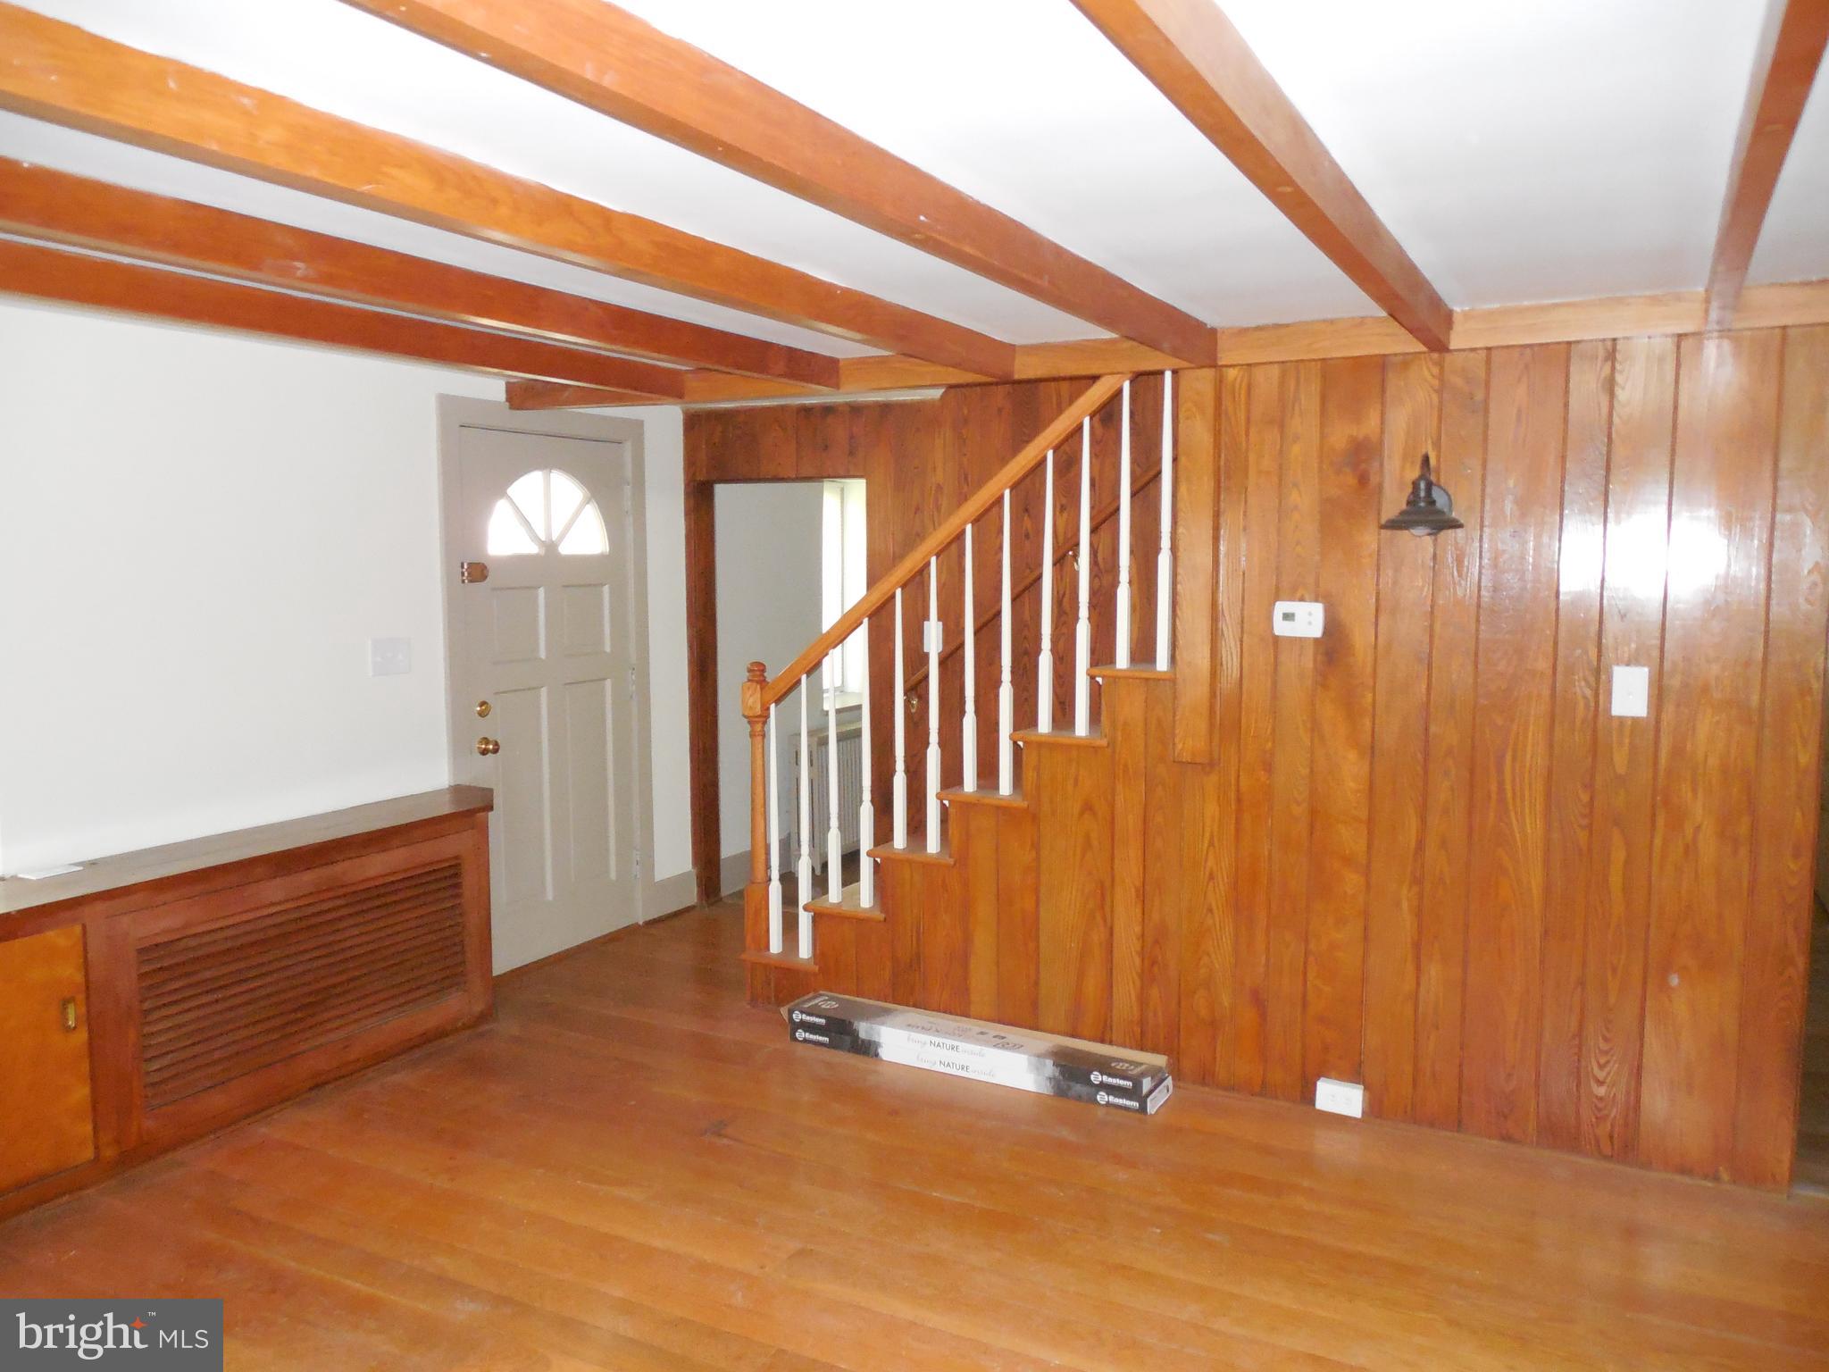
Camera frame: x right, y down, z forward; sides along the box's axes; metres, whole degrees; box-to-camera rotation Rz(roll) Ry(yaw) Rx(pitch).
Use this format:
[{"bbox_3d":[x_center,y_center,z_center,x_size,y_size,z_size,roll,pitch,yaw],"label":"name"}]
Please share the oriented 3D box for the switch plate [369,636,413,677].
[{"bbox_3d":[-1.665,-0.092,4.213,0.012,0.118,0.162,3,6,28],"label":"switch plate"}]

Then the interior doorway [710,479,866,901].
[{"bbox_3d":[-0.506,0.064,5.436,0.803,1.784,0.130,3,6,28],"label":"interior doorway"}]

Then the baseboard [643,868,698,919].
[{"bbox_3d":[-1.003,0.876,5.528,0.022,0.153,0.317,3,6,28],"label":"baseboard"}]

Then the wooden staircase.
[{"bbox_3d":[0.276,0.065,4.388,1.504,1.971,0.972,3,6,28],"label":"wooden staircase"}]

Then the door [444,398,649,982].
[{"bbox_3d":[-1.310,0.002,4.886,0.073,2.015,1.031,3,6,28],"label":"door"}]

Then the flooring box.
[{"bbox_3d":[0.159,1.056,3.846,1.153,0.101,0.191,3,6,28],"label":"flooring box"}]

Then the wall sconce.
[{"bbox_3d":[1.225,-0.459,3.176,0.191,0.199,0.238,3,6,28],"label":"wall sconce"}]

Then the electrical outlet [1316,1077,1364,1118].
[{"bbox_3d":[1.126,1.091,3.490,0.115,0.076,0.039,3,6,28],"label":"electrical outlet"}]

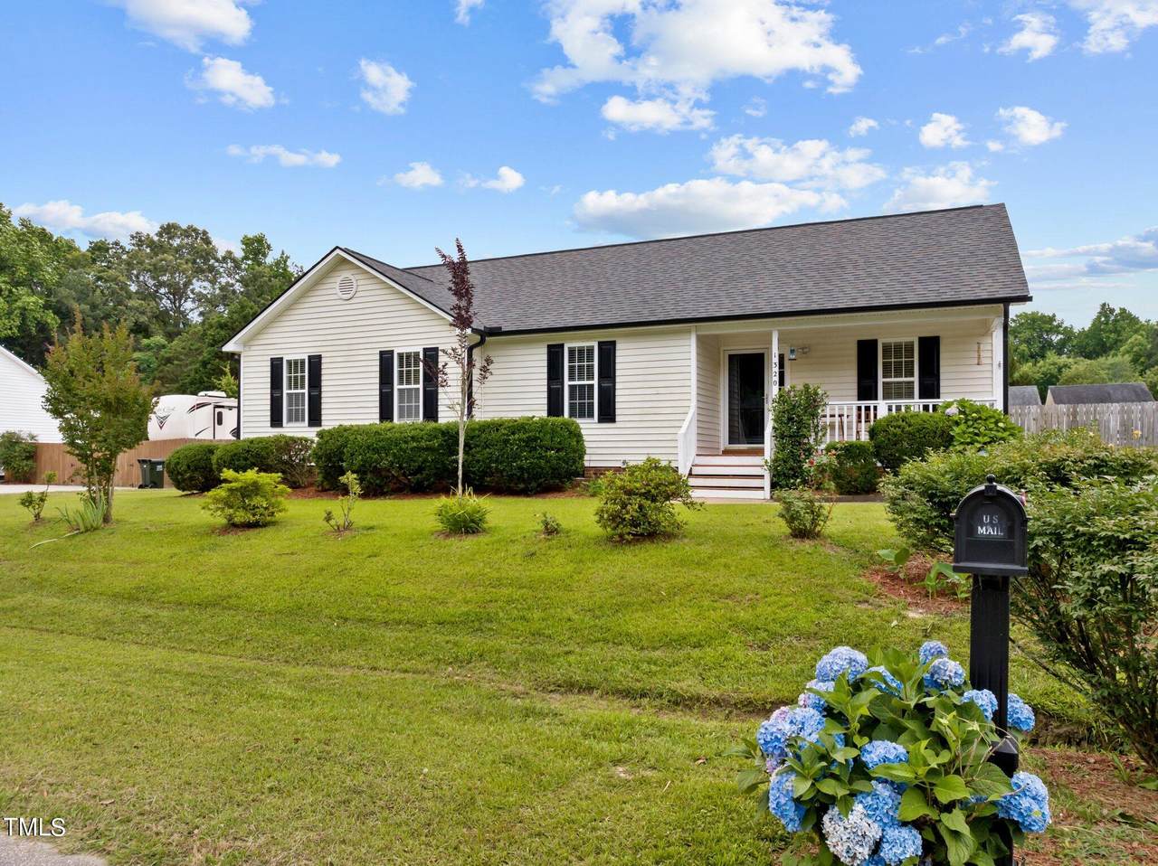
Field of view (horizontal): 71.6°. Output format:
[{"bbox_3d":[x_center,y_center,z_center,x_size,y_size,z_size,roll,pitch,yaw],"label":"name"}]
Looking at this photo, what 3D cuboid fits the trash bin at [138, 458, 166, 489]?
[{"bbox_3d":[-15.718,1.497,29.500,0.660,1.100,0.780,-1,-2,23],"label":"trash bin"}]

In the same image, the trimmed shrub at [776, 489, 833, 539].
[{"bbox_3d":[2.448,0.868,8.700,0.620,0.560,0.600,-1,-2,23],"label":"trimmed shrub"}]

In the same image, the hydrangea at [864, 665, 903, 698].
[{"bbox_3d":[0.968,0.792,2.550,0.135,0.110,0.130,0,-1,0],"label":"hydrangea"}]

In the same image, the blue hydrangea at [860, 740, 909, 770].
[{"bbox_3d":[0.883,0.938,2.320,0.142,0.105,0.138,0,-1,0],"label":"blue hydrangea"}]

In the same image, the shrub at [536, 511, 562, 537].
[{"bbox_3d":[-0.397,1.202,10.500,0.330,0.330,0.320,0,-1,0],"label":"shrub"}]

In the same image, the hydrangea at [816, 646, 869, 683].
[{"bbox_3d":[0.845,0.743,2.570,0.170,0.130,0.160,-1,-2,23],"label":"hydrangea"}]

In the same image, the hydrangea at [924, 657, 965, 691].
[{"bbox_3d":[1.160,0.766,2.550,0.135,0.115,0.135,-1,-2,23],"label":"hydrangea"}]

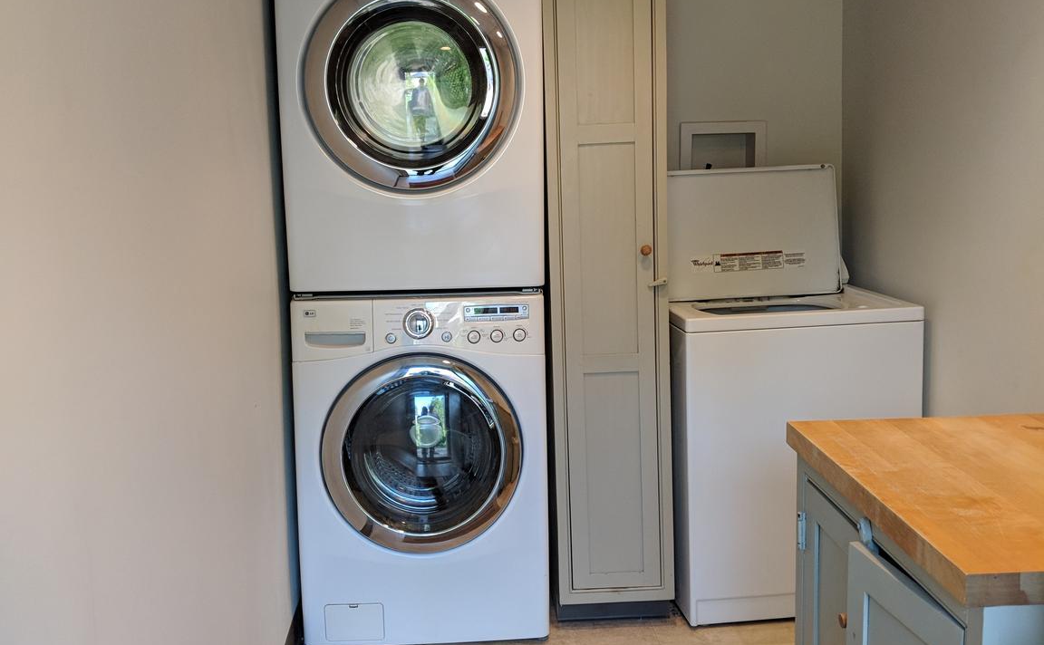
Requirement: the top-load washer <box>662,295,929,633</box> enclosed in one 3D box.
[{"bbox_3d":[0.782,0.377,3.474,0.680,0.920,0.670,-2,10,-6],"label":"top-load washer"}]

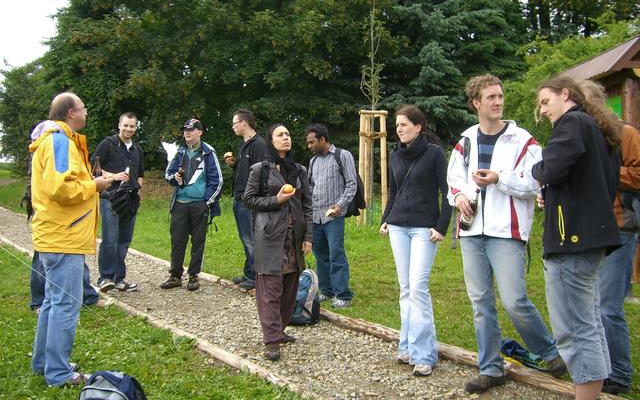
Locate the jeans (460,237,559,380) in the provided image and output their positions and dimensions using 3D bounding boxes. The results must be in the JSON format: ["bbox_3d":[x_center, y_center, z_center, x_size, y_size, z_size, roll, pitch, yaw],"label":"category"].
[{"bbox_3d":[1.150,0.613,4.322,0.540,0.930,0.450,2,4,27],"label":"jeans"}]

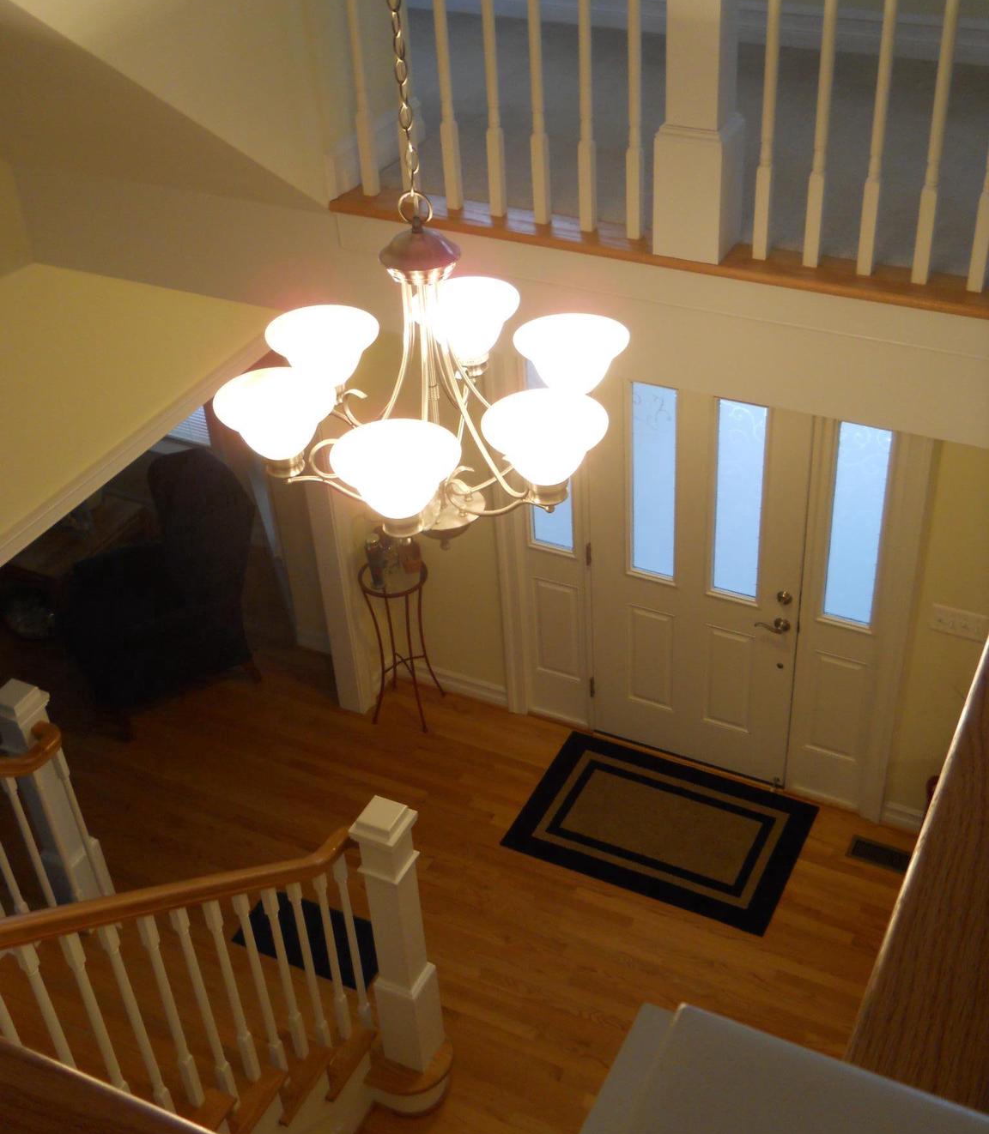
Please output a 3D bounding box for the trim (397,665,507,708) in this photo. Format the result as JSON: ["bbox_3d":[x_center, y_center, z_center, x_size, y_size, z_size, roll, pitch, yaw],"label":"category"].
[{"bbox_3d":[-0.216,0.554,6.839,0.630,0.125,0.022,15,42,23],"label":"trim"}]

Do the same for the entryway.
[{"bbox_3d":[0.804,0.033,5.751,1.780,2.140,0.130,15,42,23],"label":"entryway"}]

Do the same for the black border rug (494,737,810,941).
[{"bbox_3d":[0.717,1.120,6.106,1.175,0.010,0.738,15,42,23],"label":"black border rug"}]

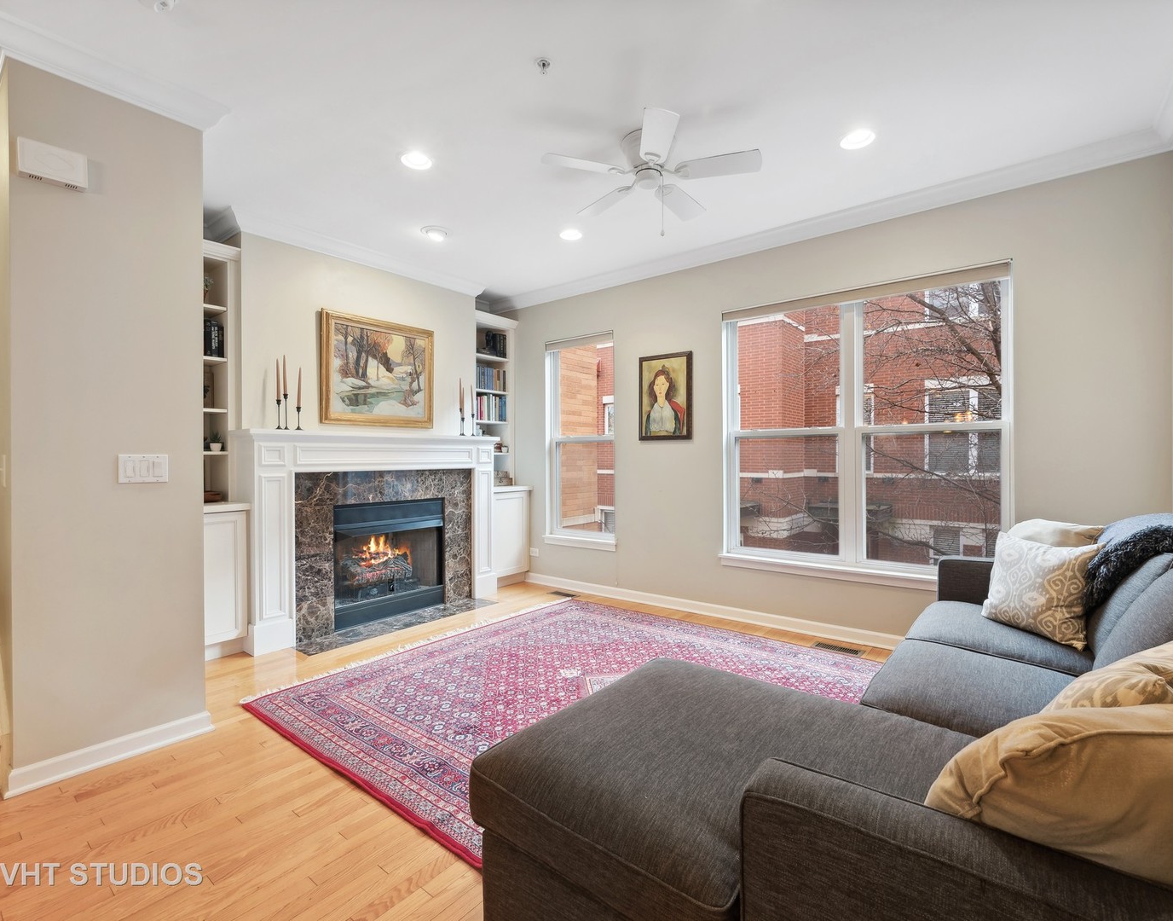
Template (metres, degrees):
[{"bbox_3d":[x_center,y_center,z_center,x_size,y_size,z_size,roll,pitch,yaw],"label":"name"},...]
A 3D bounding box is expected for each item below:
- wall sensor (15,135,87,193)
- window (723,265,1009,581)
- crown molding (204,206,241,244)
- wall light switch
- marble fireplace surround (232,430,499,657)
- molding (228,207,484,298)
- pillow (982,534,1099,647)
[{"bbox_3d":[-1.977,-1.091,1.994,0.055,0.121,0.176,0,0,38],"label":"wall sensor"},{"bbox_3d":[1.749,-0.192,3.584,1.720,1.865,0.140,0,0,38],"label":"window"},{"bbox_3d":[-2.340,-1.497,3.471,0.530,0.100,0.095,0,0,39],"label":"crown molding"},{"bbox_3d":[-1.824,0.034,2.220,0.010,0.115,0.161,0,0,38],"label":"wall light switch"},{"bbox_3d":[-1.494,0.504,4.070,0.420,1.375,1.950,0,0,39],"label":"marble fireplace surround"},{"bbox_3d":[-1.563,-1.511,4.109,0.079,0.101,2.043,0,0,38],"label":"molding"},{"bbox_3d":[1.939,0.534,2.318,0.160,0.420,0.430,13,-2,-9],"label":"pillow"}]

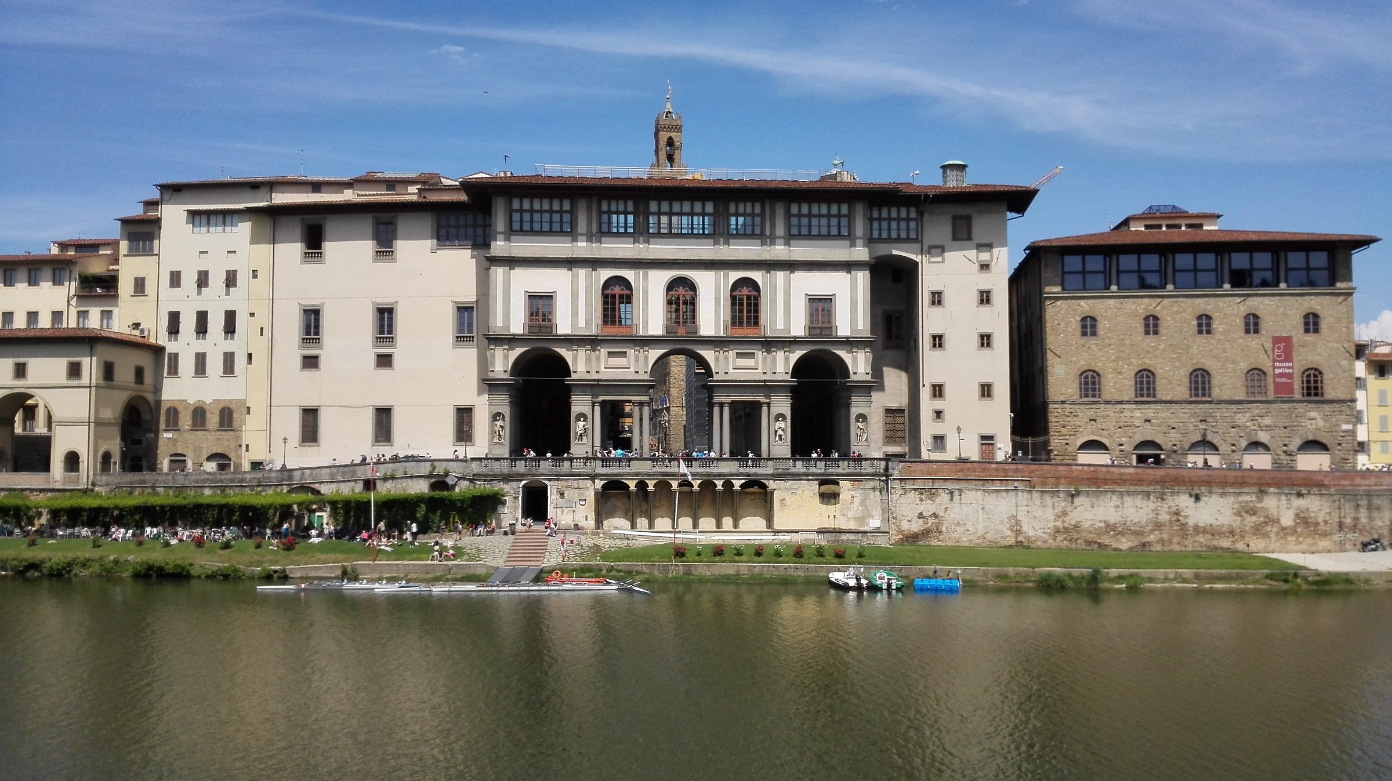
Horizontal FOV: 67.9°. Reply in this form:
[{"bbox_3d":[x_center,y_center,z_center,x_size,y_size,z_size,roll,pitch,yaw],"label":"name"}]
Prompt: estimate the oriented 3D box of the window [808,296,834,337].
[{"bbox_3d":[11.607,-6.866,95.861,2.508,3.734,0.400,0,-3,-4],"label":"window"}]

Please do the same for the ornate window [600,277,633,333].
[{"bbox_3d":[-7.808,-8.384,102.311,3.216,5.728,0.400,0,-3,-4],"label":"ornate window"}]

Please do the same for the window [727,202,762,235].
[{"bbox_3d":[4.541,-15.950,95.841,3.327,3.108,0.400,0,-3,-4],"label":"window"}]

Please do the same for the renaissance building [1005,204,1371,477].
[{"bbox_3d":[48.528,-4.302,109.167,30.500,25.500,28.000,0,-3,6],"label":"renaissance building"}]

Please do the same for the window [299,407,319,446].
[{"bbox_3d":[-38.176,3.545,101.997,1.916,3.750,0.400,0,-3,5],"label":"window"}]

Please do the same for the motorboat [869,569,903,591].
[{"bbox_3d":[13.443,13.455,74.220,2.050,1.150,4.400,0,-3,-2],"label":"motorboat"}]

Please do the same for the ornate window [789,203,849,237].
[{"bbox_3d":[12.330,-17.218,104.369,6.217,3.432,0.400,0,-3,-4],"label":"ornate window"}]

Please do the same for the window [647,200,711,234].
[{"bbox_3d":[-1.407,-16.032,95.429,5.928,3.162,0.400,0,-3,-4],"label":"window"}]

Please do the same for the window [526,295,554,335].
[{"bbox_3d":[-15.347,-7.475,101.688,2.754,3.973,0.400,0,-3,-4],"label":"window"}]

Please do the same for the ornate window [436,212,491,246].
[{"bbox_3d":[-24.008,-16.749,107.693,6.156,3.540,0.400,0,-3,7],"label":"ornate window"}]

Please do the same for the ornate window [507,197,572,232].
[{"bbox_3d":[-15.372,-17.351,102.244,6.071,3.470,0.400,0,-3,-4],"label":"ornate window"}]

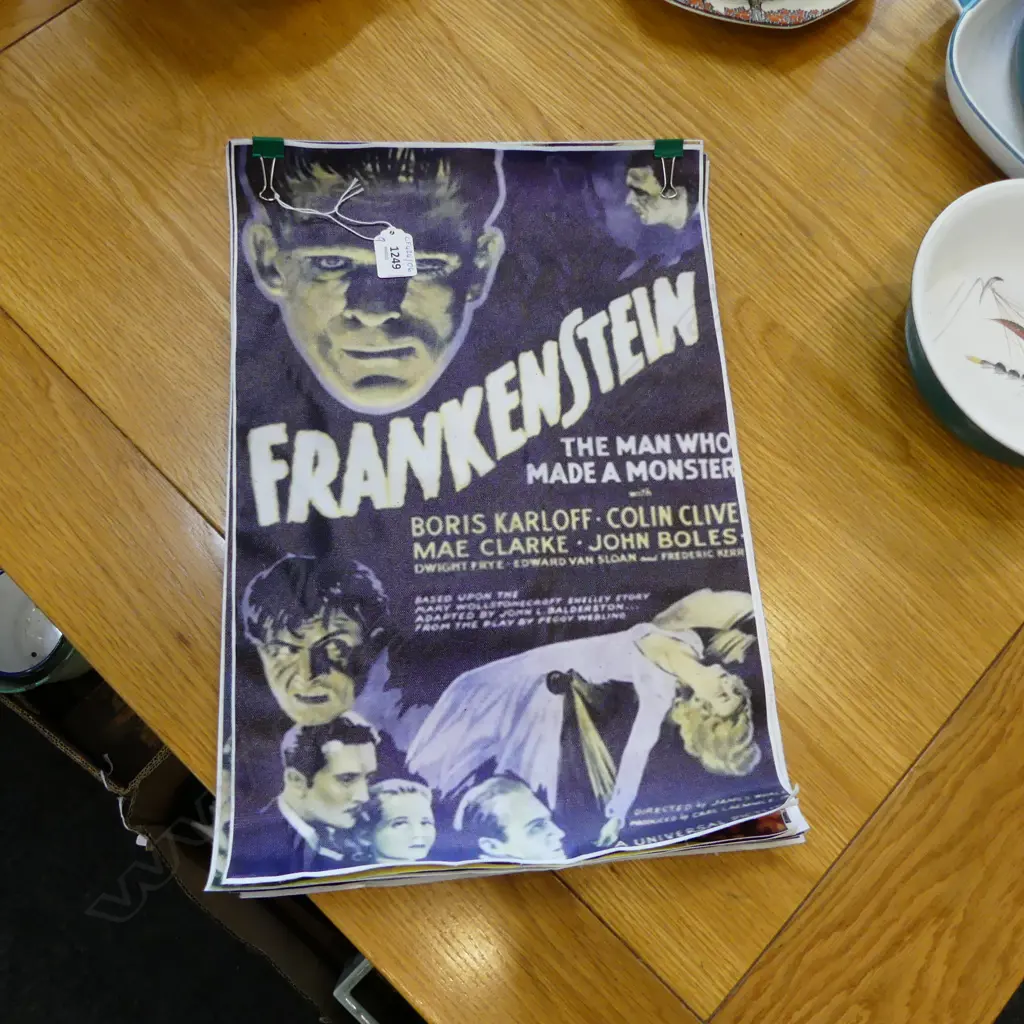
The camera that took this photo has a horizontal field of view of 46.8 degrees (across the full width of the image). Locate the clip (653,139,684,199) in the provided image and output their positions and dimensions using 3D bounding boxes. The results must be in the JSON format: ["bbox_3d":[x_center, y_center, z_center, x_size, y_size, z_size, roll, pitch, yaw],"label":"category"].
[{"bbox_3d":[0.100,-0.217,0.754,0.019,0.010,0.042,2,70,-8],"label":"clip"}]

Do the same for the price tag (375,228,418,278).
[{"bbox_3d":[-0.069,-0.155,0.703,0.023,0.002,0.034,-6,71,-11],"label":"price tag"}]

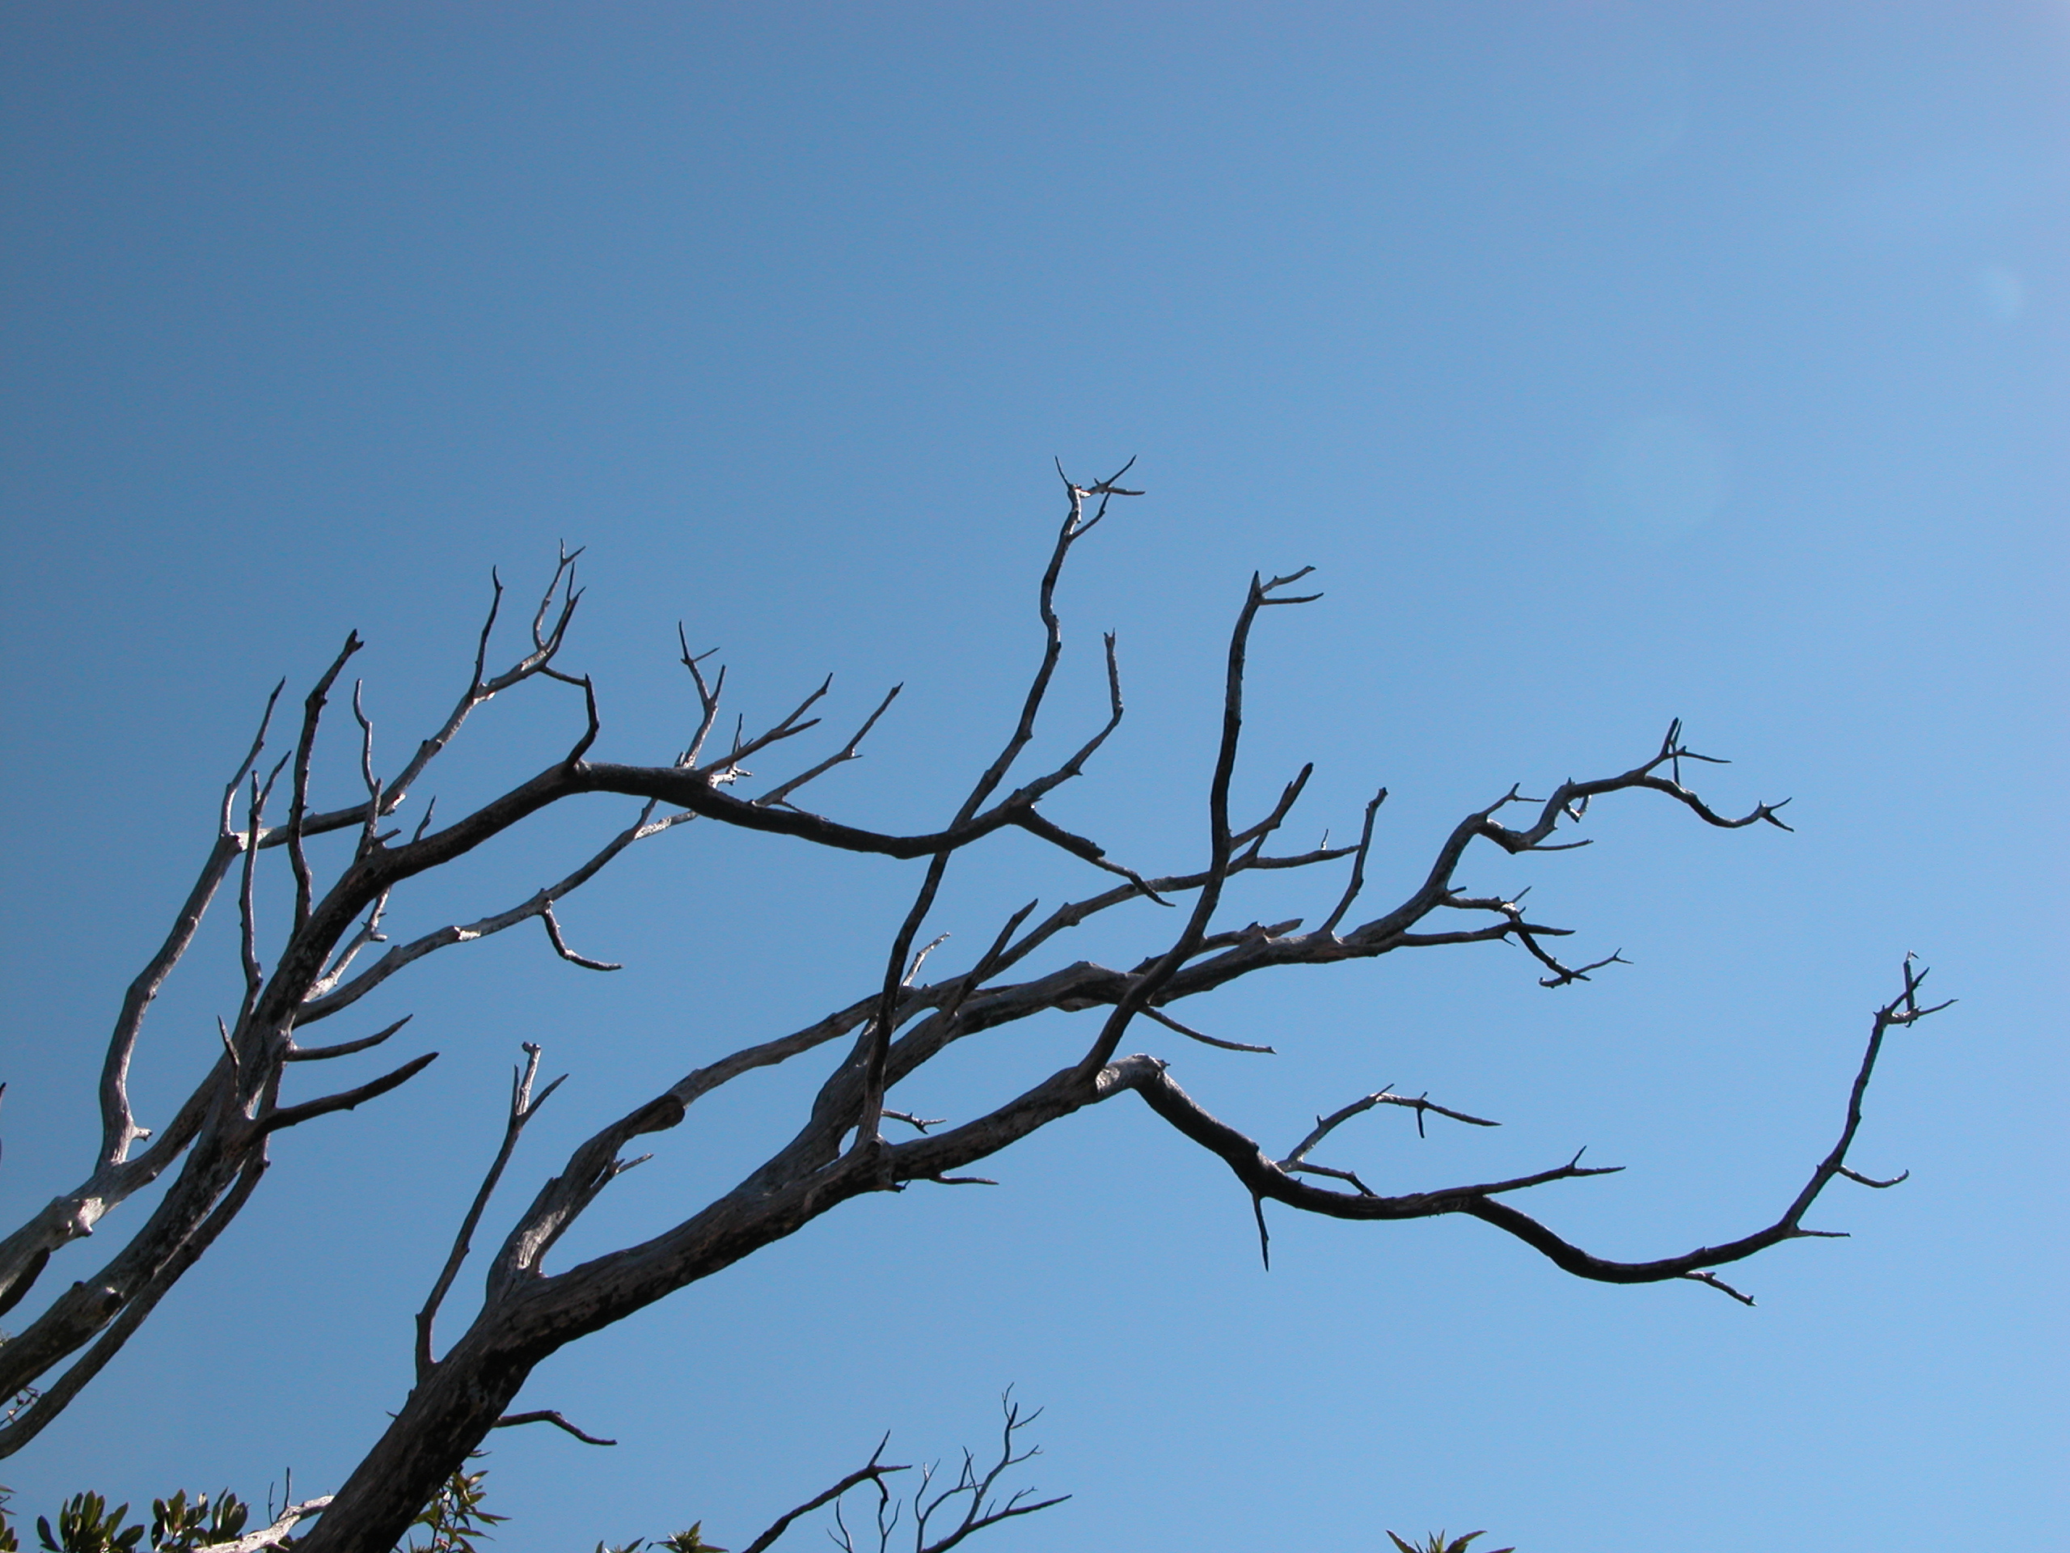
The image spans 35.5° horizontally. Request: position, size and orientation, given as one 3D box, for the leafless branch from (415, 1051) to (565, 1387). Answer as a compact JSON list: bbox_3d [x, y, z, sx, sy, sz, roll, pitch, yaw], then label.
[{"bbox_3d":[-0.843,0.672,5.000,0.225,0.510,0.160,0,-20,0],"label":"leafless branch"}]

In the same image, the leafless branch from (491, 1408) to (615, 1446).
[{"bbox_3d":[-0.746,1.008,5.000,0.193,0.060,0.090,0,-20,0],"label":"leafless branch"}]

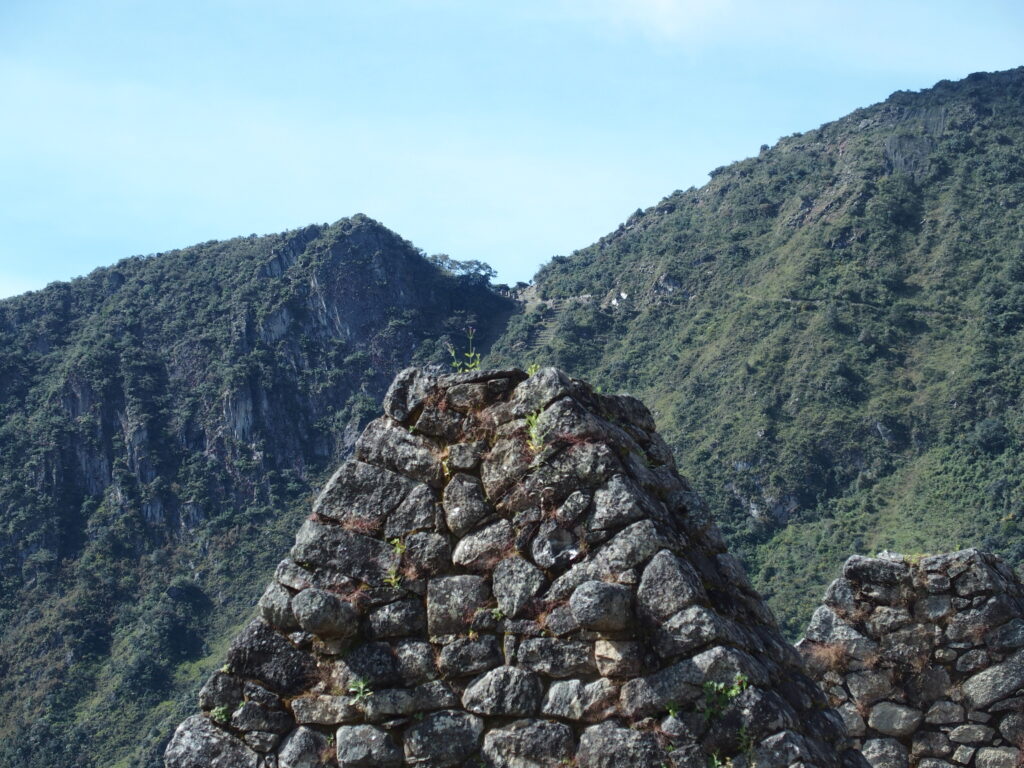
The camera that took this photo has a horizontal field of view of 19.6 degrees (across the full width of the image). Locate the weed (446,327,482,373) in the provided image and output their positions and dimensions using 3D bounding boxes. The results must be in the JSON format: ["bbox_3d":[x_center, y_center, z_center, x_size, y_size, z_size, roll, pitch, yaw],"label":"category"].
[{"bbox_3d":[-0.193,-0.136,11.800,0.135,0.185,0.120,0,-6,0],"label":"weed"}]

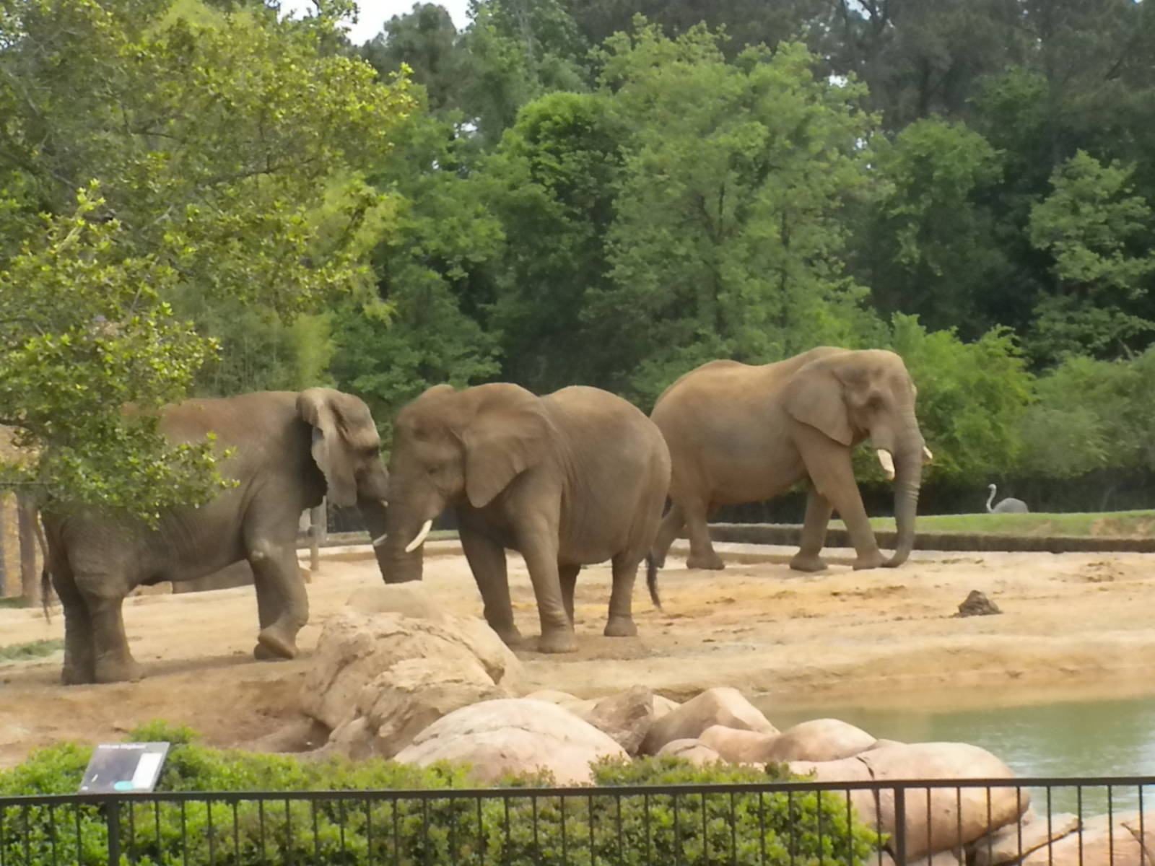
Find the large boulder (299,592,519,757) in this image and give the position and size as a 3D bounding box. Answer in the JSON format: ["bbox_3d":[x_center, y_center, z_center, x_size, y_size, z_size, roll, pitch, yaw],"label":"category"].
[{"bbox_3d":[-1.322,1.934,31.700,1.750,1.150,1.800,0,2,0],"label":"large boulder"}]

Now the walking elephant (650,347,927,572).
[{"bbox_3d":[2.784,0.335,51.800,3.750,2.900,1.600,1,2,22],"label":"walking elephant"}]

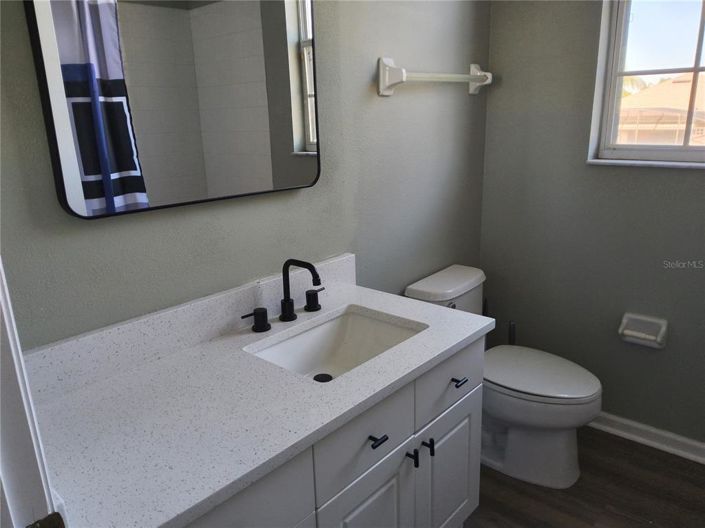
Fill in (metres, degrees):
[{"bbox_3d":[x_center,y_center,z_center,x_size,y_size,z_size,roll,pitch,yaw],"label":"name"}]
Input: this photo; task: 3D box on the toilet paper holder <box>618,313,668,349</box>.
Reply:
[{"bbox_3d":[1.171,0.280,2.064,0.163,0.123,0.065,12,20,41],"label":"toilet paper holder"}]

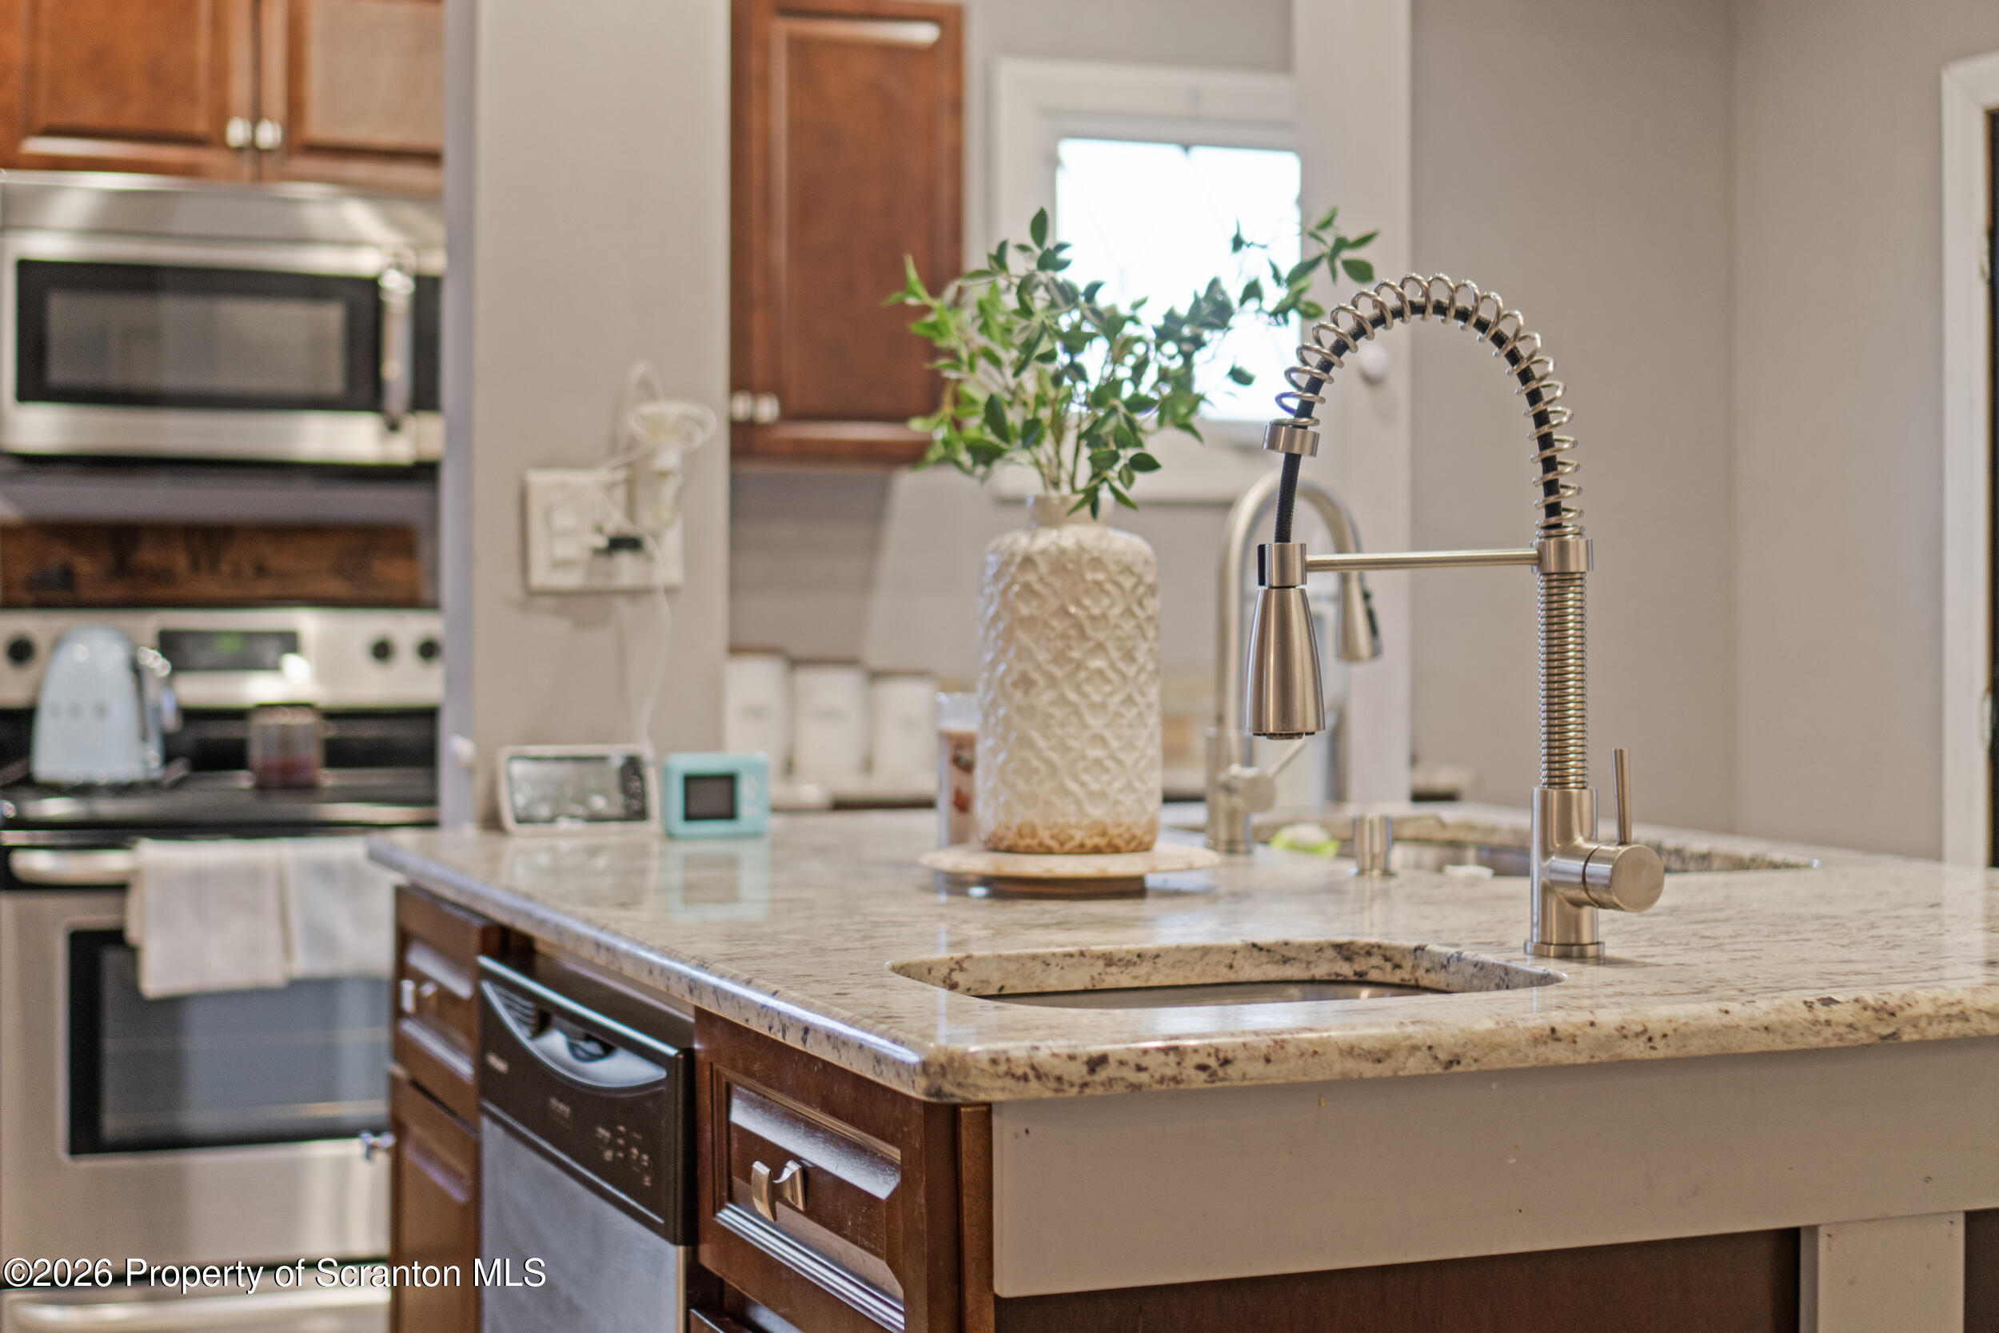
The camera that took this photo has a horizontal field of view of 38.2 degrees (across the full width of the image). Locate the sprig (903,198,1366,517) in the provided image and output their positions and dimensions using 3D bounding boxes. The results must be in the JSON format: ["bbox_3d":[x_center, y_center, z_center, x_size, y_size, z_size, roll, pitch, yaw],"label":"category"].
[{"bbox_3d":[0.113,-0.260,2.451,0.400,0.262,0.280,0,1,0],"label":"sprig"}]

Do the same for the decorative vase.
[{"bbox_3d":[0.059,0.006,2.471,0.156,0.301,0.156,0,1,0],"label":"decorative vase"}]

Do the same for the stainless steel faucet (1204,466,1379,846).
[{"bbox_3d":[0.302,-0.007,2.872,0.192,0.380,0.090,0,1,-23],"label":"stainless steel faucet"}]

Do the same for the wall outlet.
[{"bbox_3d":[-0.427,-0.147,3.130,0.175,0.132,0.015,0,1,-23],"label":"wall outlet"}]

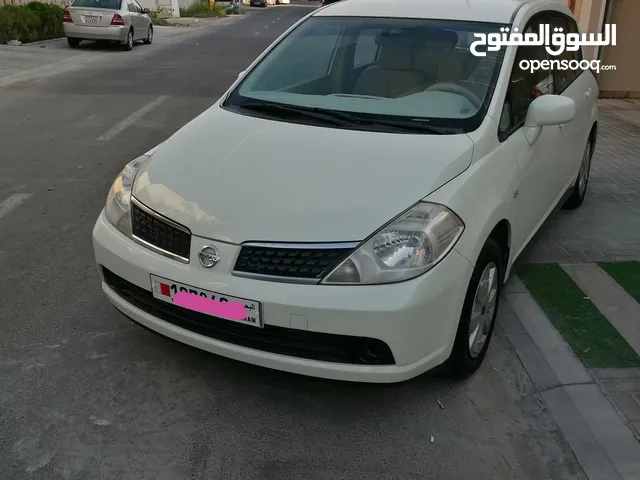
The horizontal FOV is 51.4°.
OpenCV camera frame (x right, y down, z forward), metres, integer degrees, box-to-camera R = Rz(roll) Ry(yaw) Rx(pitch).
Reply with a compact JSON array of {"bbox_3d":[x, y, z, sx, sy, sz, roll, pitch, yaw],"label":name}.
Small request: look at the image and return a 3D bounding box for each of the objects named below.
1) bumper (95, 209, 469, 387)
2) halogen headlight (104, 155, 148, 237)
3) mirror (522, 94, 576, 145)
[{"bbox_3d":[-0.284,0.165,2.719,1.660,0.490,0.565,11,23,27],"label":"bumper"},{"bbox_3d":[-0.793,-0.218,2.940,0.345,0.250,0.485,11,23,27],"label":"halogen headlight"},{"bbox_3d":[1.066,-0.549,3.057,0.215,0.235,0.160,11,23,27],"label":"mirror"}]

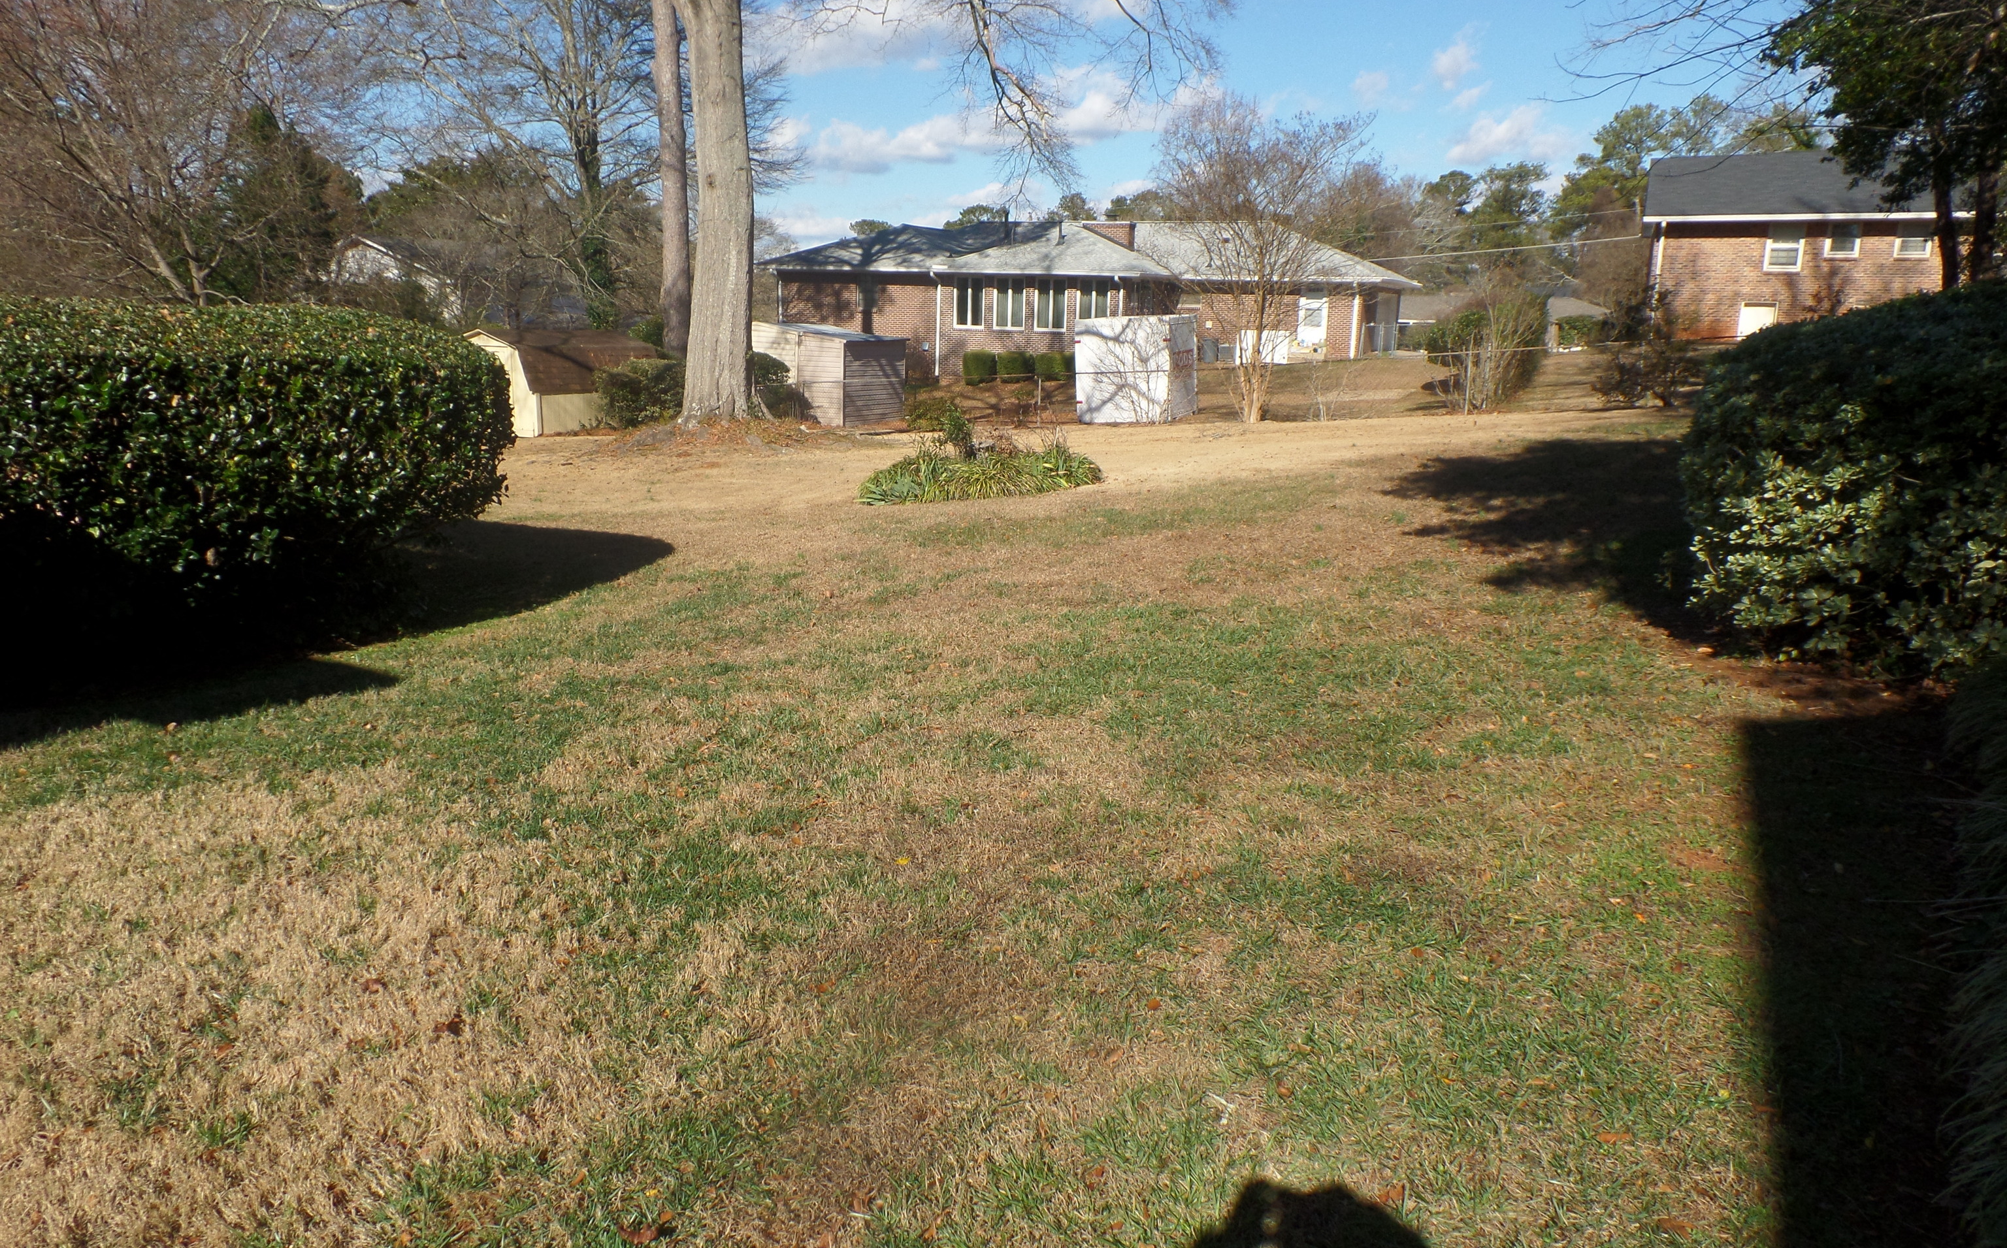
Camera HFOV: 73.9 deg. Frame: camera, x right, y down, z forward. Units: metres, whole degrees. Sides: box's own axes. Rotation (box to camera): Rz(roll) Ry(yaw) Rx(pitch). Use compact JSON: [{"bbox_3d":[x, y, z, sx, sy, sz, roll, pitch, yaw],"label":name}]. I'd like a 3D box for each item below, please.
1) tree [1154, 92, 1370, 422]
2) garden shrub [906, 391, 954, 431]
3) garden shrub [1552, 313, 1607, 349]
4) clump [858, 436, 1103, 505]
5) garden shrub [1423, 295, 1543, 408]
[{"bbox_3d":[5.125,-7.291,27.000,4.293,6.350,4.293,4,12,10],"label":"tree"},{"bbox_3d":[-1.650,-4.831,30.200,1.277,0.851,1.277,1,12,-3],"label":"garden shrub"},{"bbox_3d":[29.373,-14.908,68.000,2.509,1.692,2.007,6,13,22],"label":"garden shrub"},{"bbox_3d":[-0.289,-1.903,16.100,2.947,0.616,2.800,1,12,-1],"label":"clump"},{"bbox_3d":[9.713,-5.500,27.000,2.340,2.199,2.106,5,12,19],"label":"garden shrub"}]

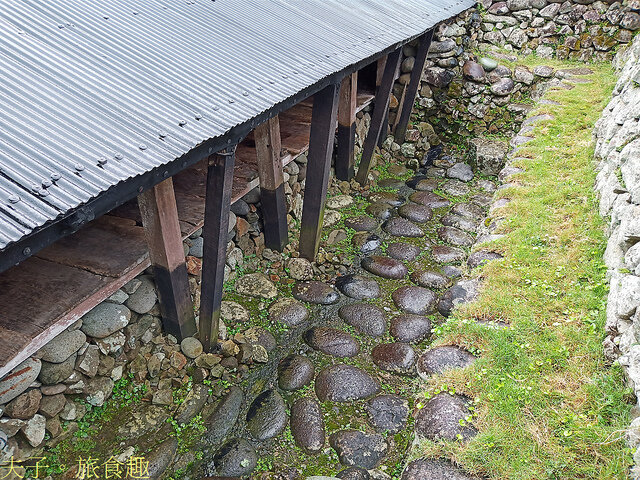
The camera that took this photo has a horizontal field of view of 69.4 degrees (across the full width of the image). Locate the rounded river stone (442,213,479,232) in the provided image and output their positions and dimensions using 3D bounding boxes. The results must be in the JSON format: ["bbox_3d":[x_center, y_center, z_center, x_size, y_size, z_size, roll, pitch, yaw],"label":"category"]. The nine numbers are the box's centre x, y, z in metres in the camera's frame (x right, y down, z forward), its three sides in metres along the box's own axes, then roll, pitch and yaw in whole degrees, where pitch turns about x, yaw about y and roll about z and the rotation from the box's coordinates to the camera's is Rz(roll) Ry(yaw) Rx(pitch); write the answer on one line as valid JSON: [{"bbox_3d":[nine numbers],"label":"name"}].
[{"bbox_3d":[1.355,-0.171,4.506,0.222,0.151,0.405,-27,41,-36],"label":"rounded river stone"}]

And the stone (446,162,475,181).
[{"bbox_3d":[1.306,-0.624,4.279,0.235,0.150,0.194,8,31,14],"label":"stone"}]

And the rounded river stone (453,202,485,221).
[{"bbox_3d":[1.187,-0.237,3.676,0.240,0.103,0.170,16,34,26],"label":"rounded river stone"}]

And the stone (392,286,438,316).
[{"bbox_3d":[0.549,0.347,2.676,0.251,0.116,0.215,6,31,11],"label":"stone"}]

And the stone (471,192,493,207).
[{"bbox_3d":[1.344,-0.334,3.842,0.154,0.079,0.163,23,37,33],"label":"stone"}]

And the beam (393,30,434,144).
[{"bbox_3d":[0.851,-1.360,4.266,0.090,1.072,0.062,23,38,17],"label":"beam"}]

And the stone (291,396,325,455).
[{"bbox_3d":[-0.050,0.824,2.082,0.141,0.113,0.280,-7,34,-11],"label":"stone"}]

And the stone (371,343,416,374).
[{"bbox_3d":[0.481,0.766,3.007,0.290,0.144,0.237,-2,32,-4],"label":"stone"}]

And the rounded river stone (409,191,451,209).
[{"bbox_3d":[1.161,-0.417,4.897,0.444,0.179,0.272,16,36,24],"label":"rounded river stone"}]

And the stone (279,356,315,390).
[{"bbox_3d":[-0.113,0.631,2.191,0.163,0.100,0.202,13,33,20],"label":"stone"}]

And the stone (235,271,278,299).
[{"bbox_3d":[-0.386,0.277,2.776,0.277,0.115,0.184,17,34,27],"label":"stone"}]

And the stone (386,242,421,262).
[{"bbox_3d":[0.734,0.111,4.054,0.299,0.150,0.248,5,32,8],"label":"stone"}]

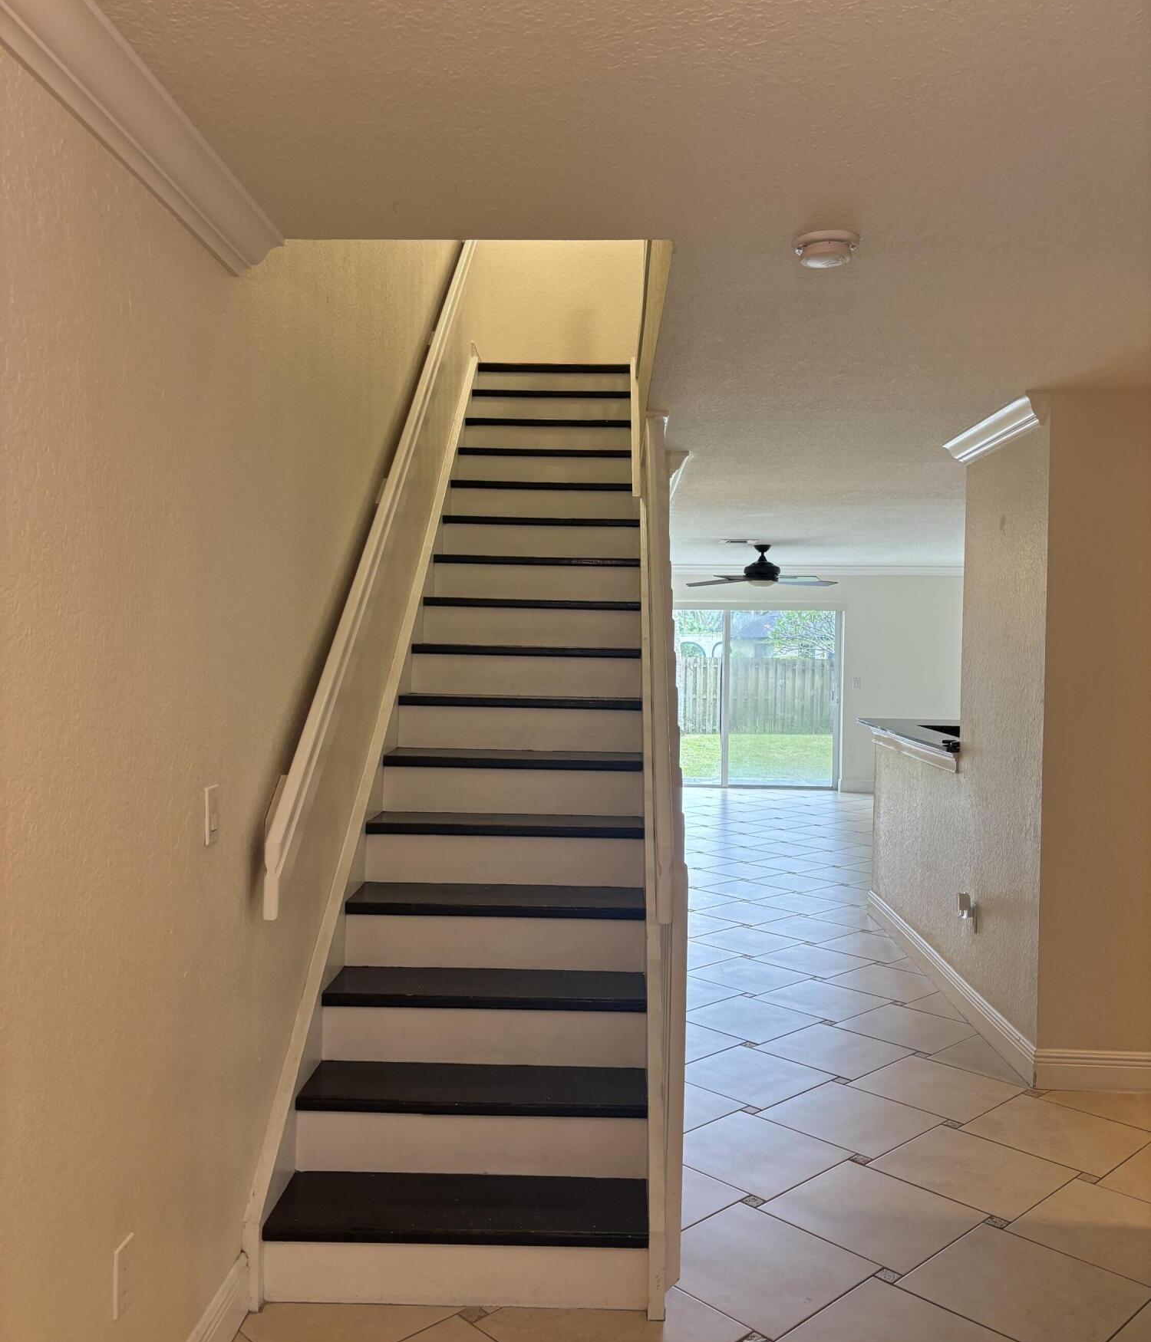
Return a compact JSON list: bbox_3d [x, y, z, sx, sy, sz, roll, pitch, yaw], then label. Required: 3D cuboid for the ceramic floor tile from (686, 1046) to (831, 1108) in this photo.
[{"bbox_3d":[0.637,1.472,4.186,0.454,0.010,0.454,0,2,-43],"label":"ceramic floor tile"}]

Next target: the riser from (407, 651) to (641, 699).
[{"bbox_3d":[-0.188,0.018,4.427,0.883,0.152,0.020,1,1,0],"label":"riser"}]

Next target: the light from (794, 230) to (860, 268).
[{"bbox_3d":[0.567,-0.951,2.610,0.147,0.043,0.147,1,1,0],"label":"light"}]

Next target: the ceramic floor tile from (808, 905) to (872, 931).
[{"bbox_3d":[1.651,1.431,6.667,0.454,0.010,0.454,0,2,-43],"label":"ceramic floor tile"}]

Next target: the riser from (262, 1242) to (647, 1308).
[{"bbox_3d":[-0.273,1.395,2.676,0.883,0.152,0.020,1,1,0],"label":"riser"}]

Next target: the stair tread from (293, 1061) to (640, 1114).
[{"bbox_3d":[-0.257,1.095,3.024,0.883,0.035,0.259,1,1,2],"label":"stair tread"}]

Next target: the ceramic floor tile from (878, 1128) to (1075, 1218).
[{"bbox_3d":[1.188,1.495,3.450,0.454,0.010,0.454,0,2,-43],"label":"ceramic floor tile"}]

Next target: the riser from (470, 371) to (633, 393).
[{"bbox_3d":[-0.118,-1.594,6.473,0.851,0.165,0.022,1,1,2],"label":"riser"}]

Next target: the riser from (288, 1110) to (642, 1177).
[{"bbox_3d":[-0.266,1.217,2.961,0.898,0.160,0.020,1,1,2],"label":"riser"}]

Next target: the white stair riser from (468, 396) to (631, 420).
[{"bbox_3d":[-0.128,-1.386,6.222,0.851,0.169,0.022,1,1,2],"label":"white stair riser"}]

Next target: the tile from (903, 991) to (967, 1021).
[{"bbox_3d":[1.616,1.444,4.920,0.343,0.012,0.343,0,2,-43],"label":"tile"}]

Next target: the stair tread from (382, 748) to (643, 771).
[{"bbox_3d":[-0.211,0.316,4.090,0.898,0.035,0.269,1,1,2],"label":"stair tread"}]

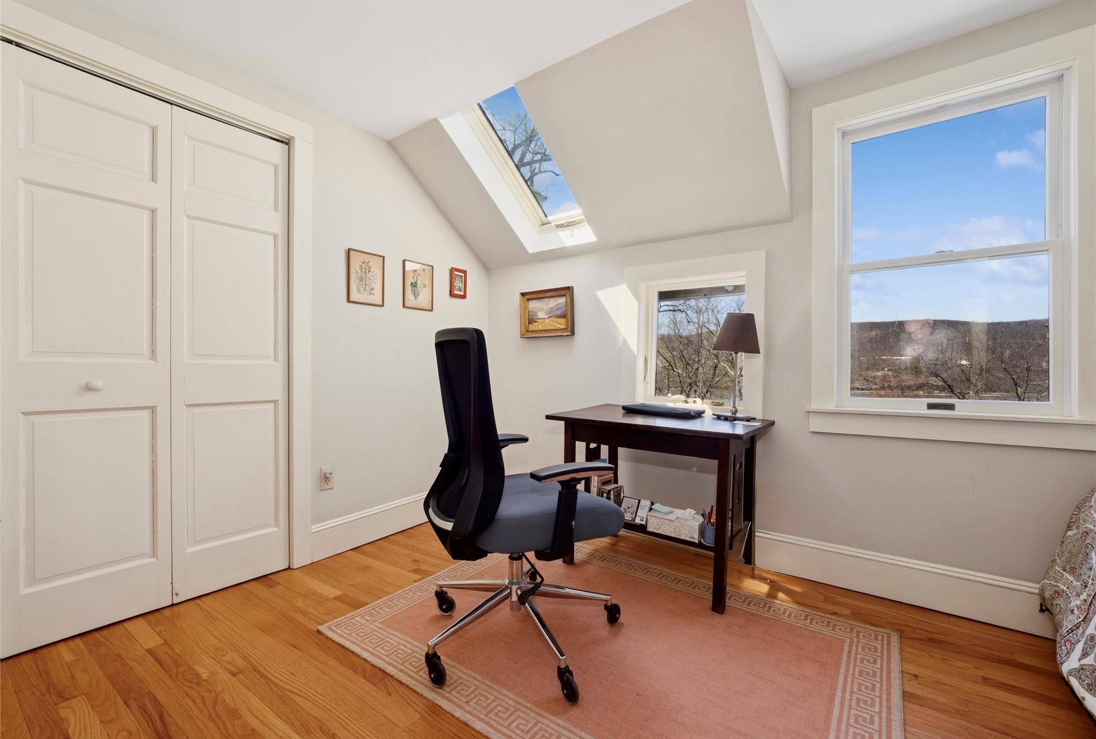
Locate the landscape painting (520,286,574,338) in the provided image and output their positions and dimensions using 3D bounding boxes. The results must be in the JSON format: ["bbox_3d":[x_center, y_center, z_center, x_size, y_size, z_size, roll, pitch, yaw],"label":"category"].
[{"bbox_3d":[-0.011,-0.371,2.962,0.419,0.315,0.037,0,0,36],"label":"landscape painting"}]

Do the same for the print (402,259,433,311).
[{"bbox_3d":[-0.812,-0.519,2.780,0.018,0.293,0.227,0,0,36],"label":"print"}]

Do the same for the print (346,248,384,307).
[{"bbox_3d":[-1.021,-0.511,2.495,0.018,0.295,0.223,0,0,36],"label":"print"}]

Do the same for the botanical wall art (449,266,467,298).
[{"bbox_3d":[-0.616,-0.590,3.047,0.017,0.197,0.148,0,0,36],"label":"botanical wall art"}]

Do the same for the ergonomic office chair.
[{"bbox_3d":[-0.088,0.420,1.669,0.729,1.118,0.729,0,0,-23],"label":"ergonomic office chair"}]

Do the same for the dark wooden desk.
[{"bbox_3d":[0.543,0.609,2.191,0.946,0.739,0.591,0,0,37],"label":"dark wooden desk"}]

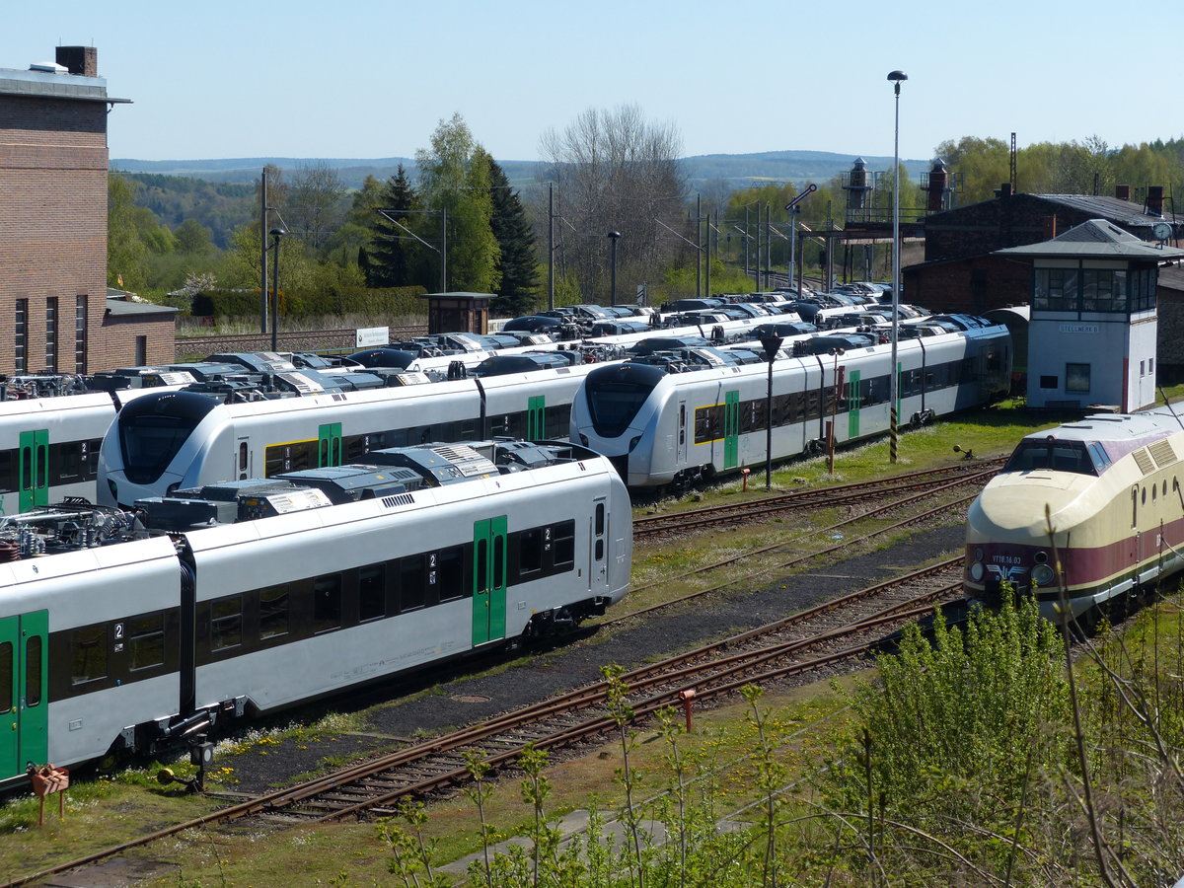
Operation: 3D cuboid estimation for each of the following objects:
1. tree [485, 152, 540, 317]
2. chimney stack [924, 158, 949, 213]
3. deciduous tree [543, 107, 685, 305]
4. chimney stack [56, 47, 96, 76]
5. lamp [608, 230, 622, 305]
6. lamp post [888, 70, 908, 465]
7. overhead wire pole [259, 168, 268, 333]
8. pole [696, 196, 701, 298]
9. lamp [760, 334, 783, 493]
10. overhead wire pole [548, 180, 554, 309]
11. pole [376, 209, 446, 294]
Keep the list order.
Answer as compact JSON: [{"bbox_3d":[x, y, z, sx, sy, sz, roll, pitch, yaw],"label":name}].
[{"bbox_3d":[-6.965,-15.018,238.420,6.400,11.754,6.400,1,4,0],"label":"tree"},{"bbox_3d":[22.880,-17.216,220.126,1.200,3.524,1.200,1,4,0],"label":"chimney stack"},{"bbox_3d":[1.846,-22.090,304.201,13.400,17.703,12.000,1,4,0],"label":"deciduous tree"},{"bbox_3d":[-17.619,-12.952,113.457,1.140,1.200,0.870,2,5,20],"label":"chimney stack"},{"bbox_3d":[1.191,-8.104,184.266,0.680,7.450,0.680,1,4,0],"label":"lamp"},{"bbox_3d":[10.238,-5.950,111.866,0.670,13.208,0.670,1,4,0],"label":"lamp post"},{"bbox_3d":[-18.822,-11.114,190.337,0.300,9.440,0.300,1,4,0],"label":"overhead wire pole"},{"bbox_3d":[9.458,-17.340,294.533,0.360,9.700,0.360,2,5,12],"label":"pole"},{"bbox_3d":[5.640,-0.985,104.852,0.750,4.798,0.750,1,4,0],"label":"lamp"},{"bbox_3d":[-2.926,-13.785,234.987,0.300,9.440,0.300,1,4,0],"label":"overhead wire pole"},{"bbox_3d":[-10.512,-9.986,193.067,5.000,7.568,0.350,3,5,33],"label":"pole"}]

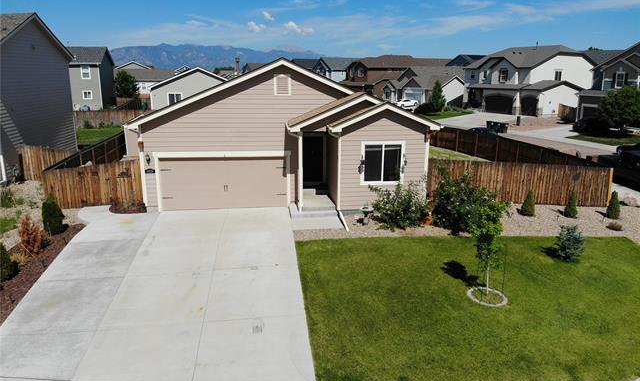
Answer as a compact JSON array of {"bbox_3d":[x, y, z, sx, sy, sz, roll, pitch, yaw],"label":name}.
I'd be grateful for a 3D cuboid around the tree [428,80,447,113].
[{"bbox_3d":[16.779,-13.340,62.836,2.589,4.636,2.466,-1,15,-9],"label":"tree"}]

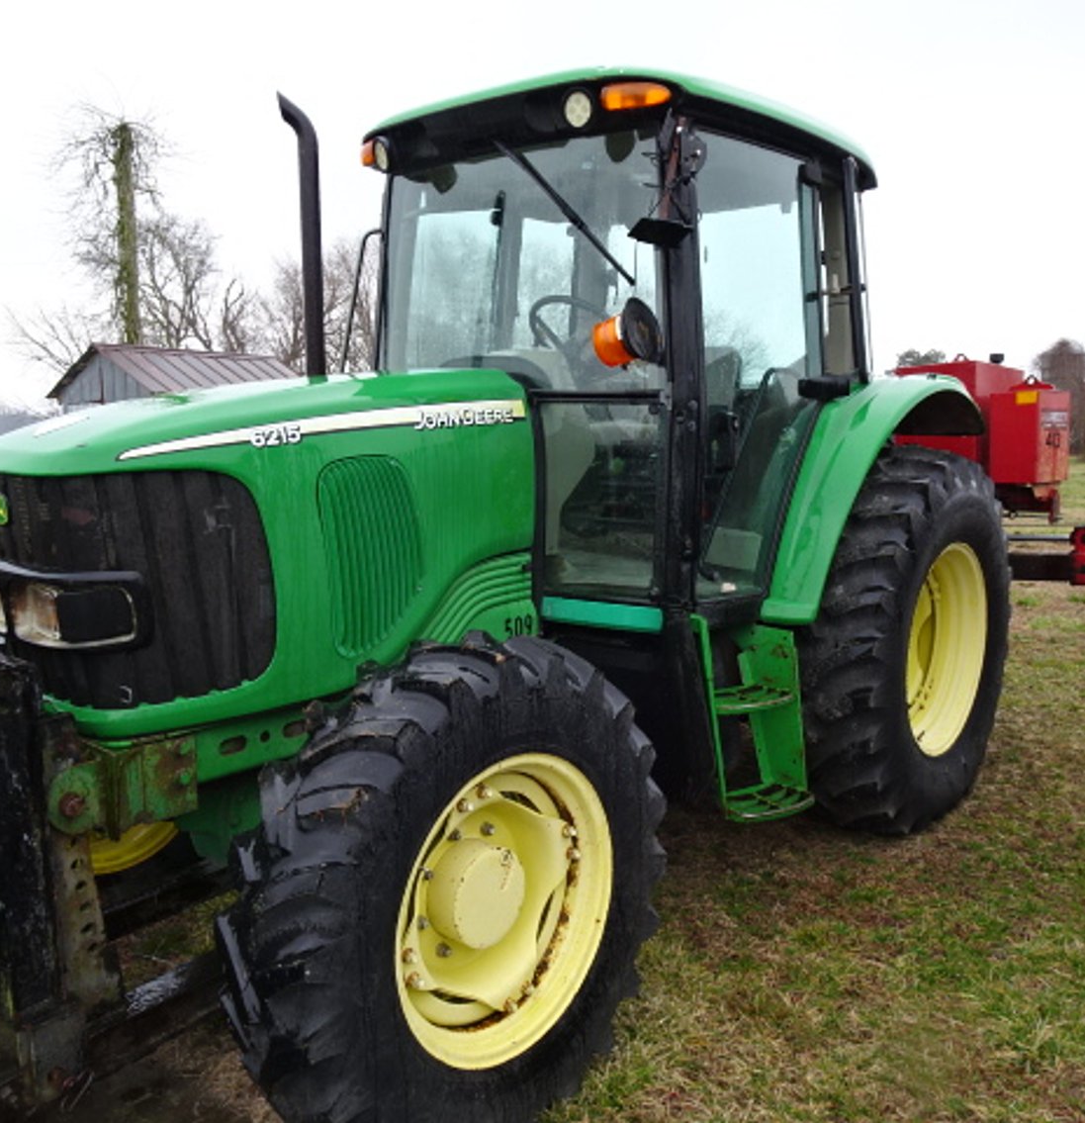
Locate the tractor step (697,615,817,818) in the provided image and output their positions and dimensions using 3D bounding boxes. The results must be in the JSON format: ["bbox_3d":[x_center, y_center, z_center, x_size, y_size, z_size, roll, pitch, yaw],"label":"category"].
[{"bbox_3d":[0.684,0.489,3.416,0.280,0.650,0.360,5,8,41],"label":"tractor step"}]

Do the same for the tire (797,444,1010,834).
[{"bbox_3d":[1.430,0.328,4.172,0.470,1.540,1.550,5,8,41],"label":"tire"}]

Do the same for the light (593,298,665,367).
[{"bbox_3d":[0.242,-0.664,3.000,0.165,0.175,0.175,-14,-2,31],"label":"light"}]

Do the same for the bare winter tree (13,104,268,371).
[{"bbox_3d":[-13.953,-8.809,35.686,8.600,13.000,7.500,-2,7,-21],"label":"bare winter tree"}]

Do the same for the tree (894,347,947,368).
[{"bbox_3d":[33.851,-13.825,93.156,5.300,10.800,5.300,2,6,20],"label":"tree"}]

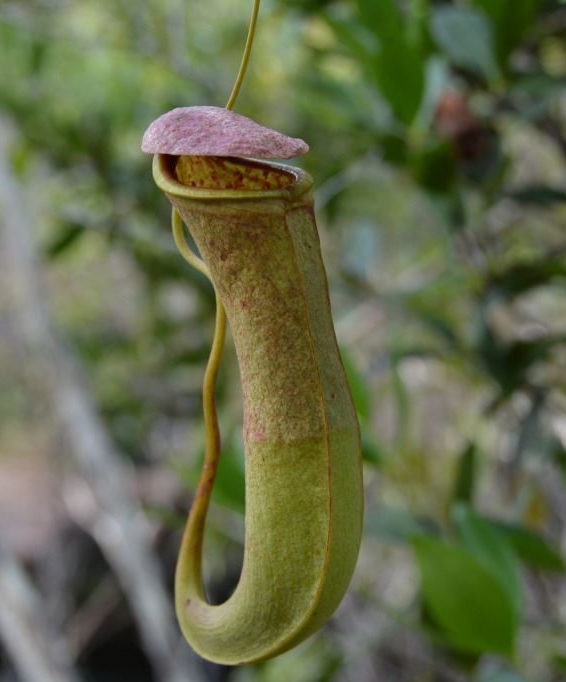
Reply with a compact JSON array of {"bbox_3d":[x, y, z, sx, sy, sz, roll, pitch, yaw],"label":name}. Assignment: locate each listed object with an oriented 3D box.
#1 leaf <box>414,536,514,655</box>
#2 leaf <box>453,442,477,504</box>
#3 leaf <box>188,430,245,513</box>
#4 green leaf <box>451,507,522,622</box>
[{"bbox_3d":[0.097,0.136,1.000,0.042,0.086,0.022,-41,-11,-1],"label":"leaf"},{"bbox_3d":[0.101,0.073,1.040,0.011,0.036,0.014,9,-13,6],"label":"leaf"},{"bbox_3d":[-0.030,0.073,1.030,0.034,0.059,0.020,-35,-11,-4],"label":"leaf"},{"bbox_3d":[0.112,0.122,1.030,0.026,0.075,0.020,-29,-11,2],"label":"green leaf"}]

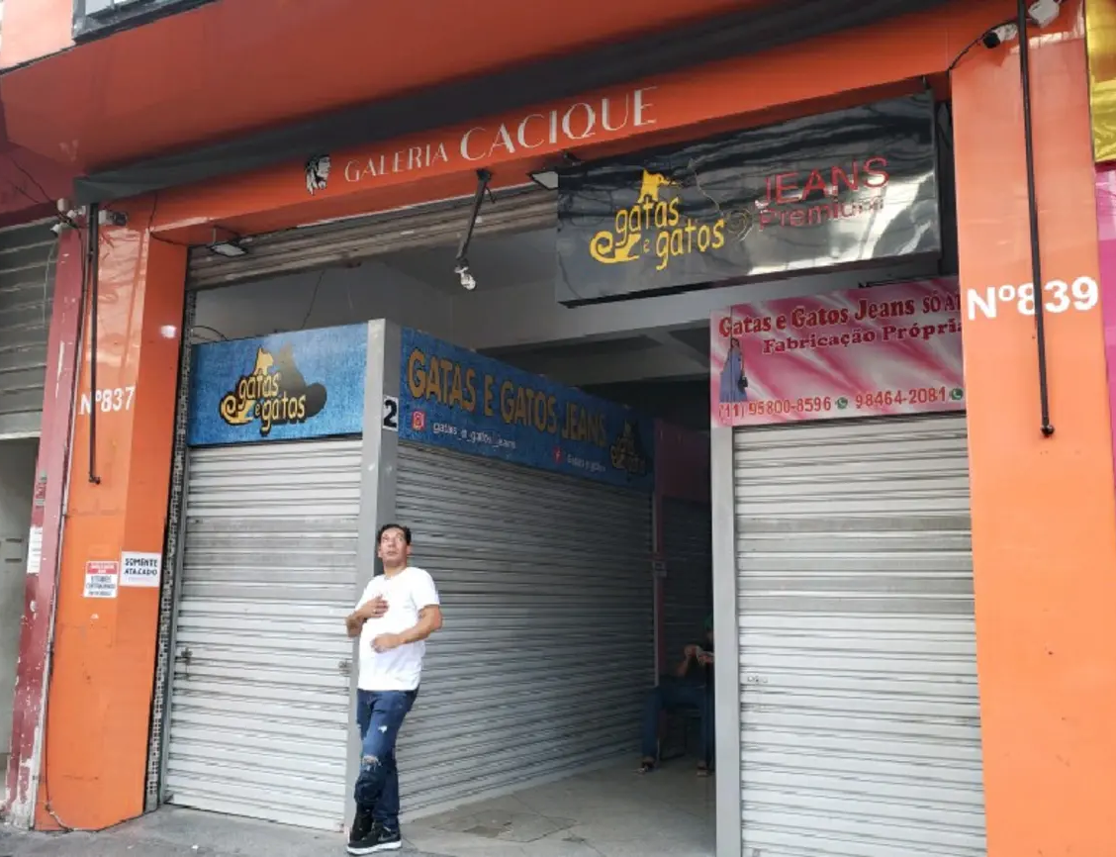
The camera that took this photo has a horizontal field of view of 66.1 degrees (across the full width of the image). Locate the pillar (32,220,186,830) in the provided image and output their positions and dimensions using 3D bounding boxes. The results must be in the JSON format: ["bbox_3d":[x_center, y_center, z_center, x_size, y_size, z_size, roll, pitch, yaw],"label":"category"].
[{"bbox_3d":[-2.757,0.546,5.443,0.422,3.605,0.443,-3,-10,24],"label":"pillar"}]

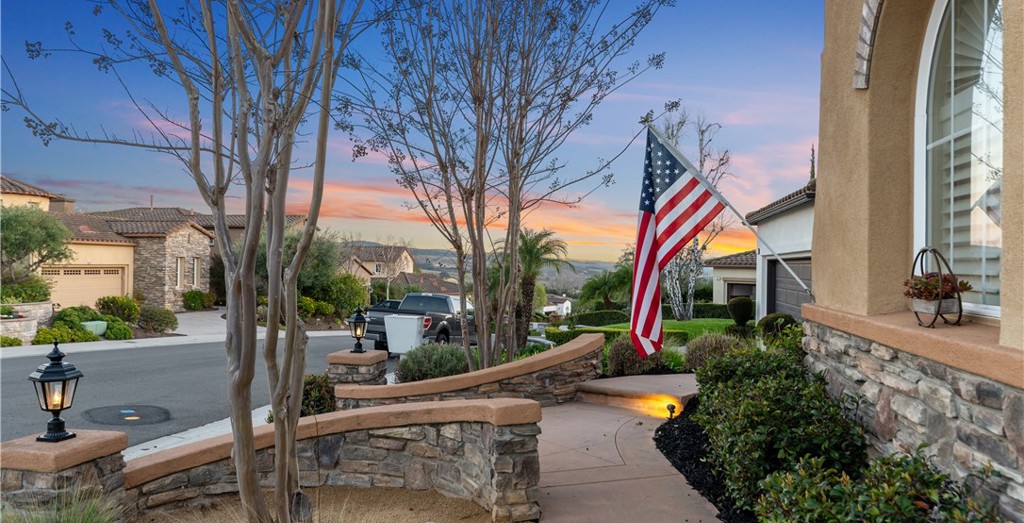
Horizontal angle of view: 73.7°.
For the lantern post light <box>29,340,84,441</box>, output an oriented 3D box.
[{"bbox_3d":[-2.430,0.692,3.640,0.250,0.535,0.250,0,0,-37],"label":"lantern post light"}]

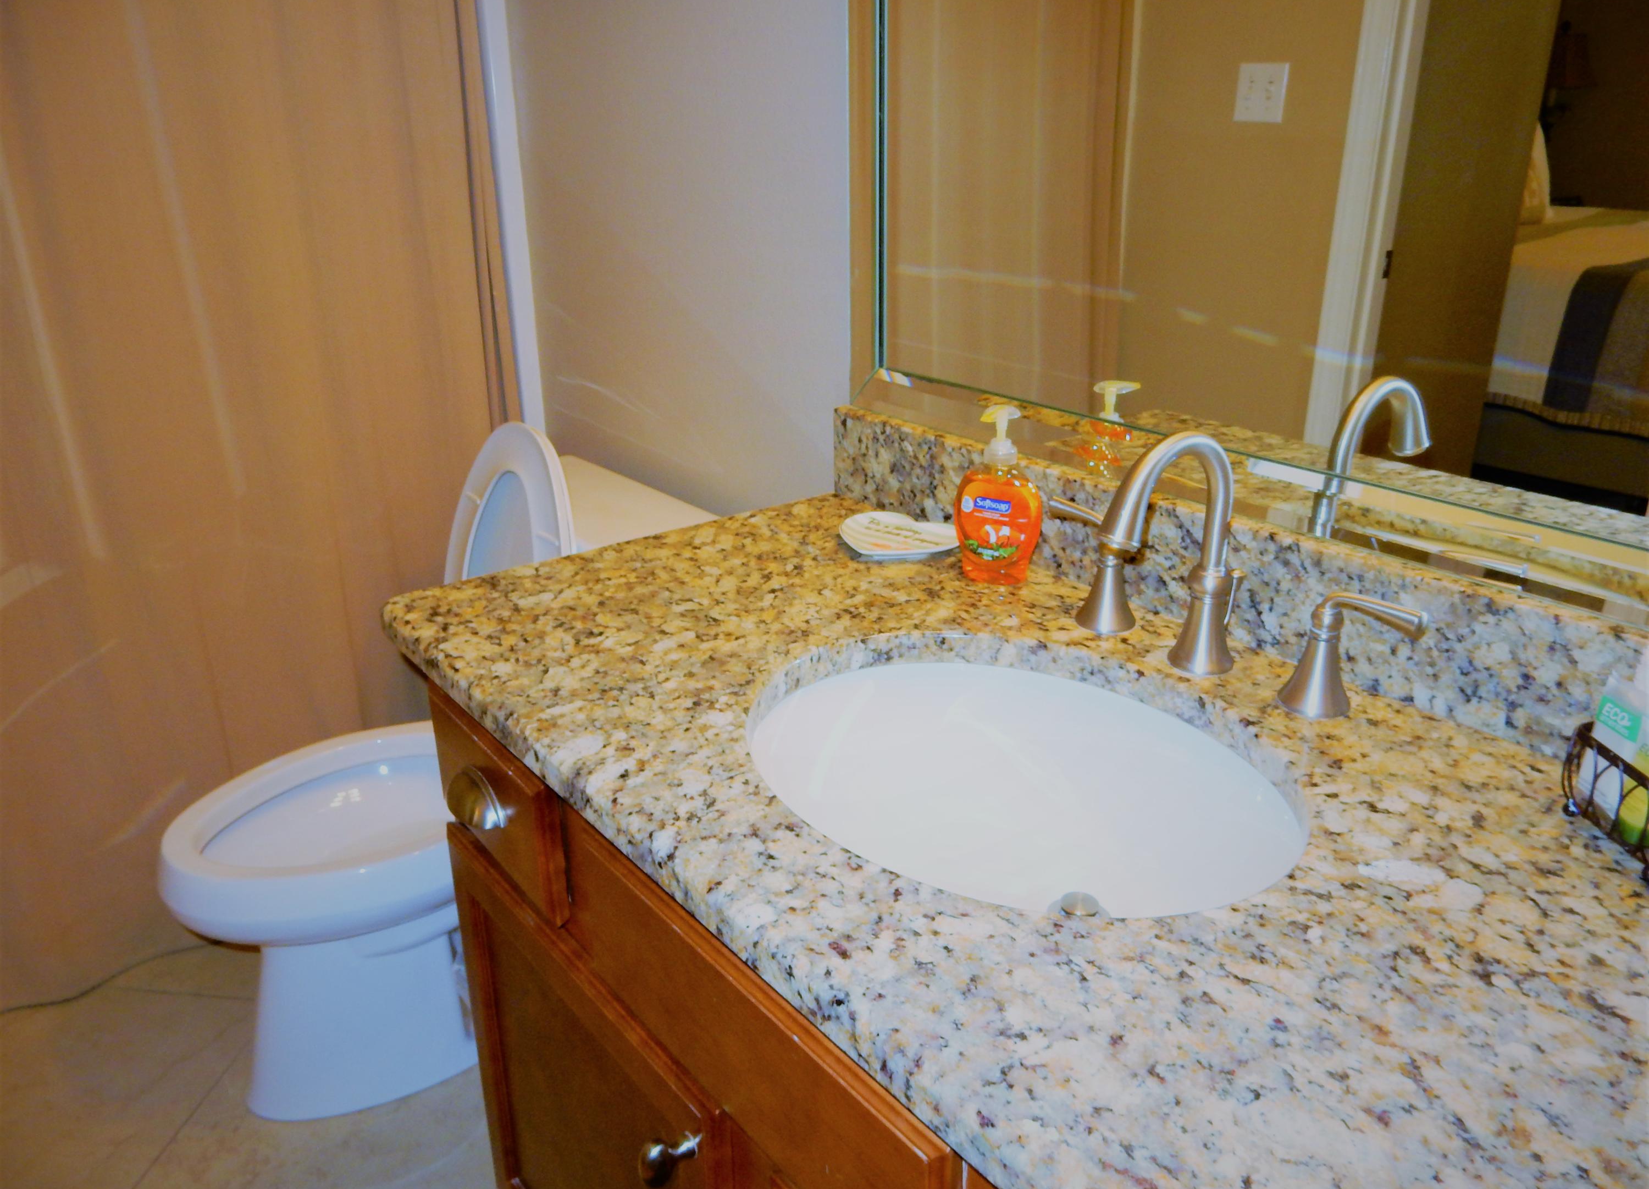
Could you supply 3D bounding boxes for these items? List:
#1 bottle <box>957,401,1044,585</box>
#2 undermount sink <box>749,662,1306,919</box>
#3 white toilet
[{"bbox_3d":[0.169,-0.097,1.147,0.089,0.171,0.060,12,25,28],"label":"bottle"},{"bbox_3d":[0.136,0.209,0.900,0.370,0.170,0.455,-17,27,-35],"label":"undermount sink"},{"bbox_3d":[-0.535,0.219,1.696,0.735,0.885,0.460,-17,27,-35],"label":"white toilet"}]

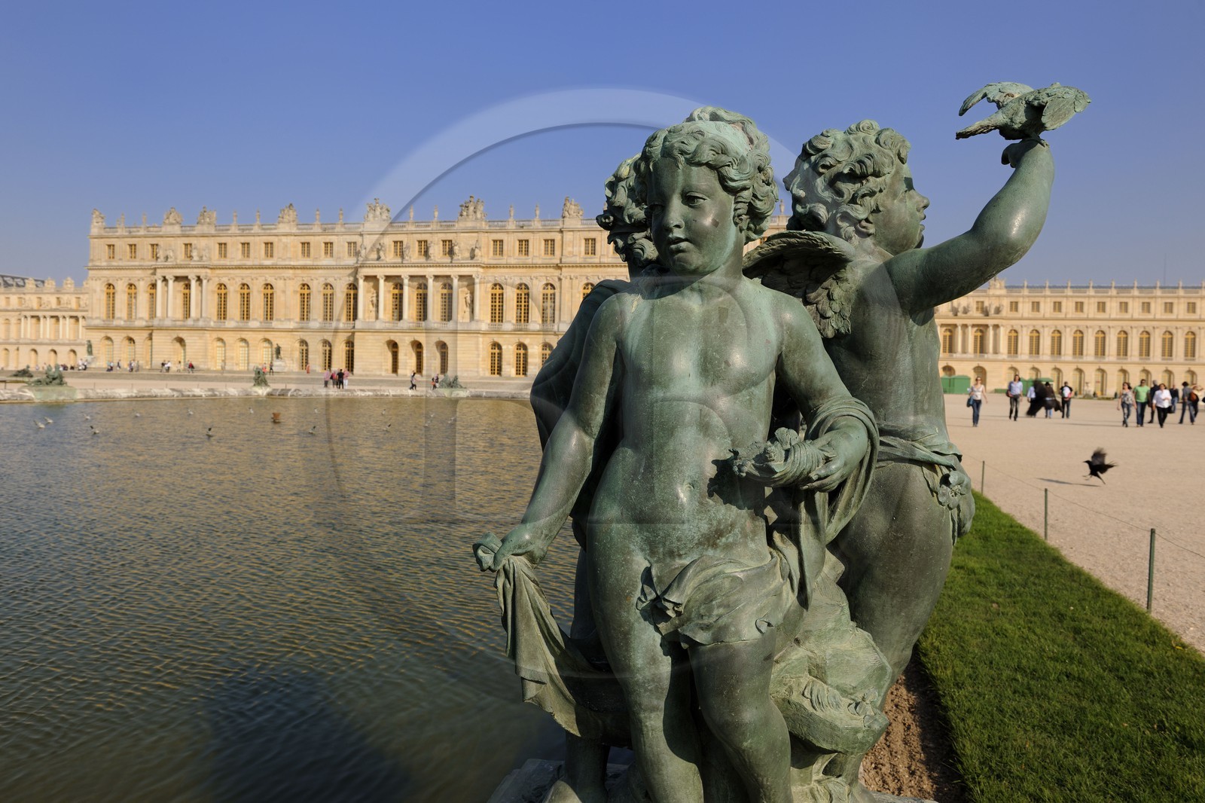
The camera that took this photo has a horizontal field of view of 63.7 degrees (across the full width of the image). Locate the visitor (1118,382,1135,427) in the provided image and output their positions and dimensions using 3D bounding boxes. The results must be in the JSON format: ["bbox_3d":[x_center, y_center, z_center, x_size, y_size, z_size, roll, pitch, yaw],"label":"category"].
[{"bbox_3d":[19.022,0.119,35.200,0.560,1.640,0.420,2,2,25],"label":"visitor"}]

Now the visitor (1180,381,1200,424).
[{"bbox_3d":[24.553,0.059,40.600,0.650,1.780,0.600,1,1,-3],"label":"visitor"}]

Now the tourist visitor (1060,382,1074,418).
[{"bbox_3d":[22.258,-0.054,46.500,0.600,1.750,0.380,2,1,22],"label":"tourist visitor"}]

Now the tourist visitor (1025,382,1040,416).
[{"bbox_3d":[19.066,-0.083,43.000,0.540,1.620,0.400,1,2,9],"label":"tourist visitor"}]

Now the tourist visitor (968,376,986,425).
[{"bbox_3d":[12.936,0.000,33.500,0.580,1.710,0.420,1,2,12],"label":"tourist visitor"}]

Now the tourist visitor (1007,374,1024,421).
[{"bbox_3d":[16.039,-0.146,37.700,0.580,1.800,0.450,1,2,14],"label":"tourist visitor"}]

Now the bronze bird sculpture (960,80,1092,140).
[{"bbox_3d":[0.953,-0.657,2.200,0.280,0.145,0.270,0,2,-35],"label":"bronze bird sculpture"}]

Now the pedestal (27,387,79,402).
[{"bbox_3d":[-30.868,-0.453,53.917,1.300,0.850,3.050,2,1,12],"label":"pedestal"}]

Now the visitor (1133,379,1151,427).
[{"bbox_3d":[19.937,0.052,35.800,0.600,1.750,0.420,1,2,18],"label":"visitor"}]

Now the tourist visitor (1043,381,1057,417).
[{"bbox_3d":[21.229,-0.083,46.000,0.600,1.720,0.400,2,1,20],"label":"tourist visitor"}]

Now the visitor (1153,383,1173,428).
[{"bbox_3d":[21.122,0.165,36.600,0.680,1.670,0.450,2,1,22],"label":"visitor"}]

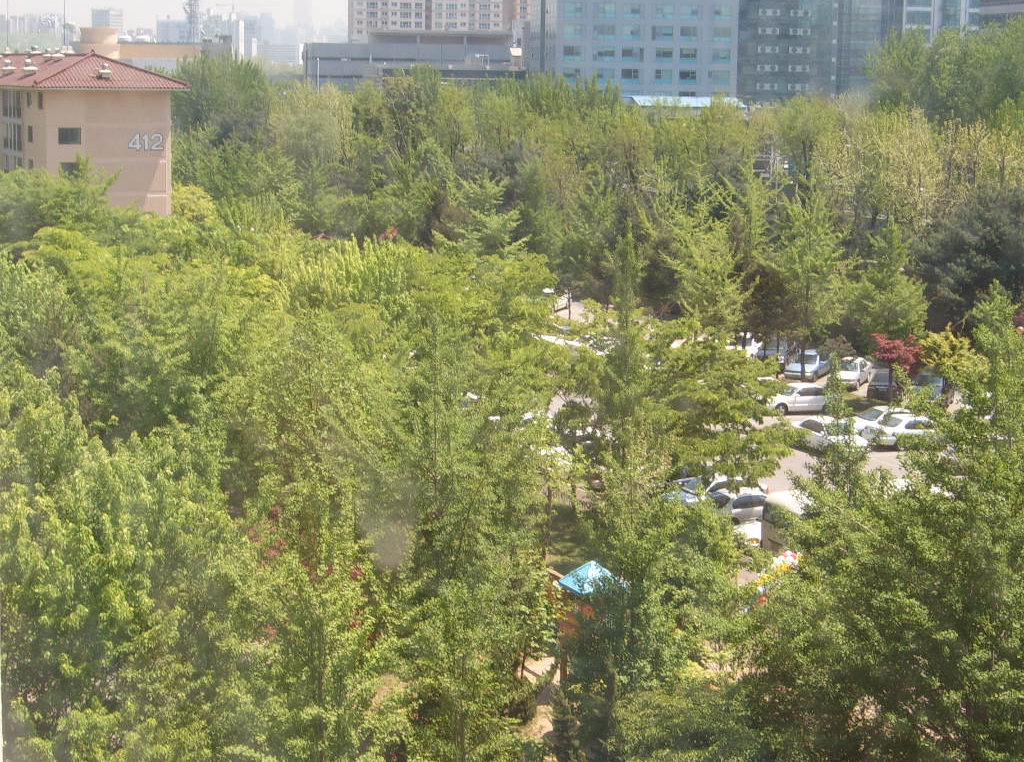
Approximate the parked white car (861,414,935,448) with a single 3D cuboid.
[{"bbox_3d":[19.424,2.326,94.688,4.400,1.420,1.720,-5,11,-34],"label":"parked white car"}]

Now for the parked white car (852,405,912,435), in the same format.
[{"bbox_3d":[18.214,2.002,96.630,4.480,1.420,1.720,-3,10,-25],"label":"parked white car"}]

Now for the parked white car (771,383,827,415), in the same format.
[{"bbox_3d":[15.329,0.915,103.258,4.480,1.420,1.720,-1,9,-13],"label":"parked white car"}]

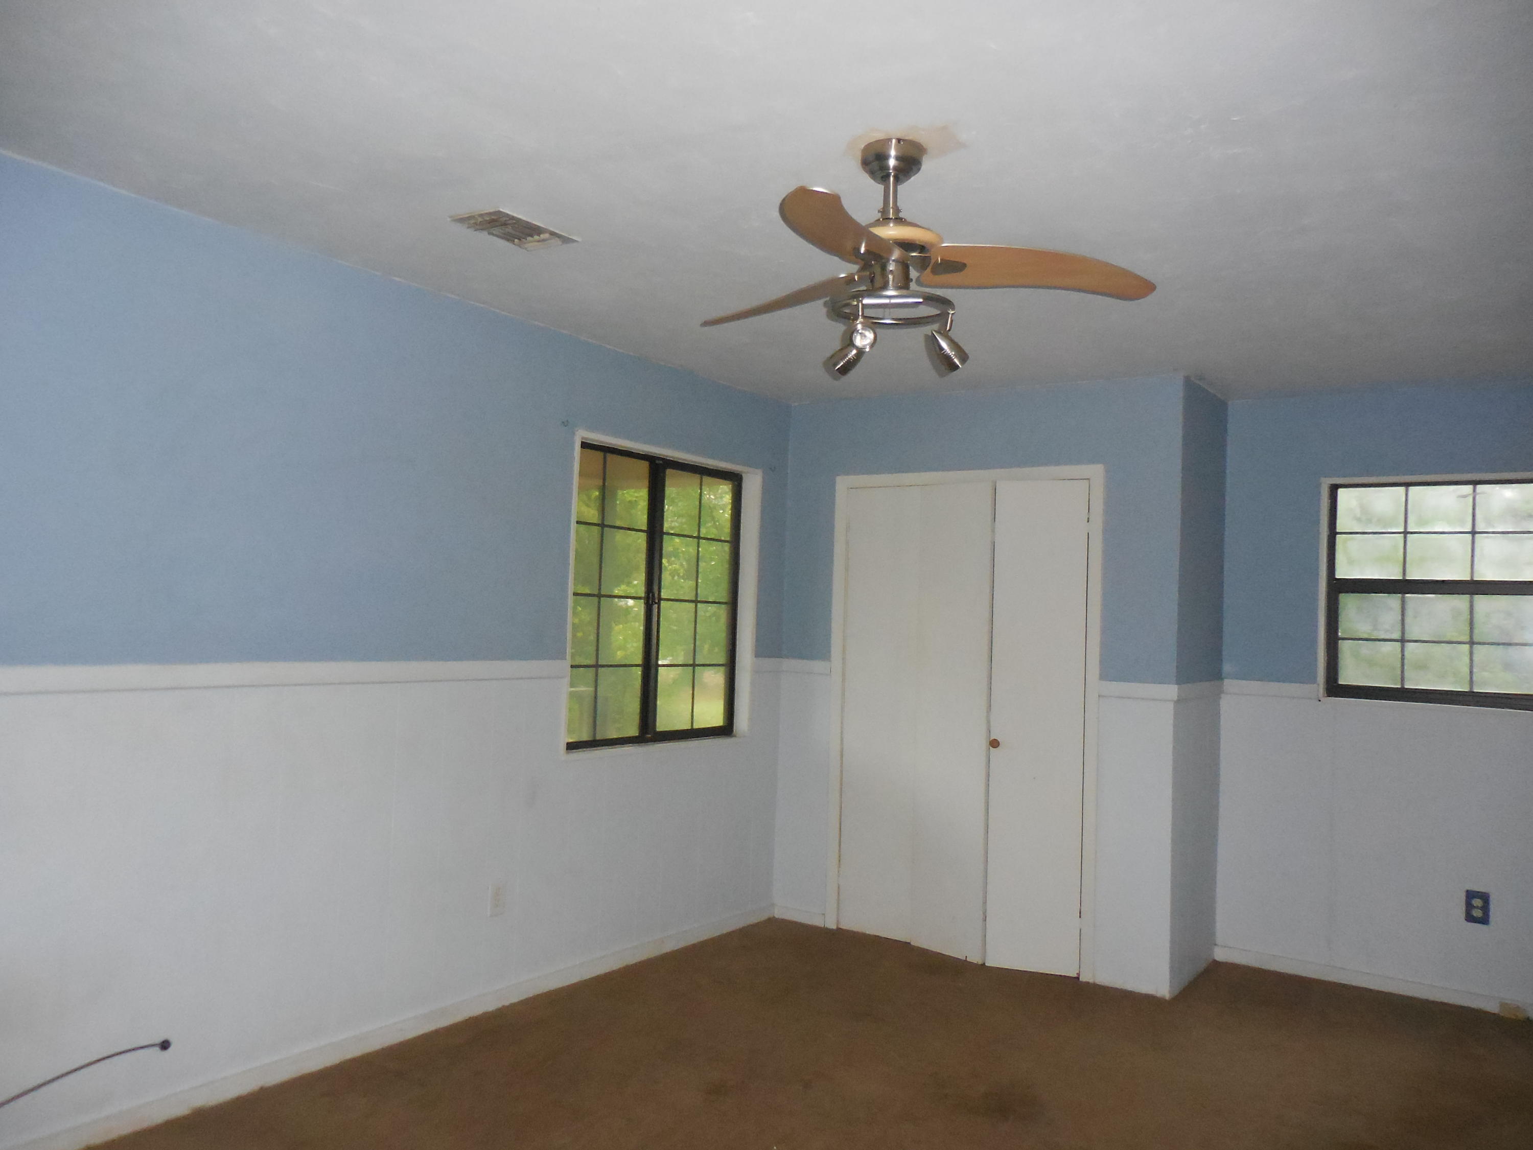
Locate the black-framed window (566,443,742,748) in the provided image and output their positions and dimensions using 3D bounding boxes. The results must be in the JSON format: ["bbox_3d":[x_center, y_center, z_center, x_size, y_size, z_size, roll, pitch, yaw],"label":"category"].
[{"bbox_3d":[-0.458,0.107,4.681,0.090,1.200,1.110,0,-3,36],"label":"black-framed window"}]

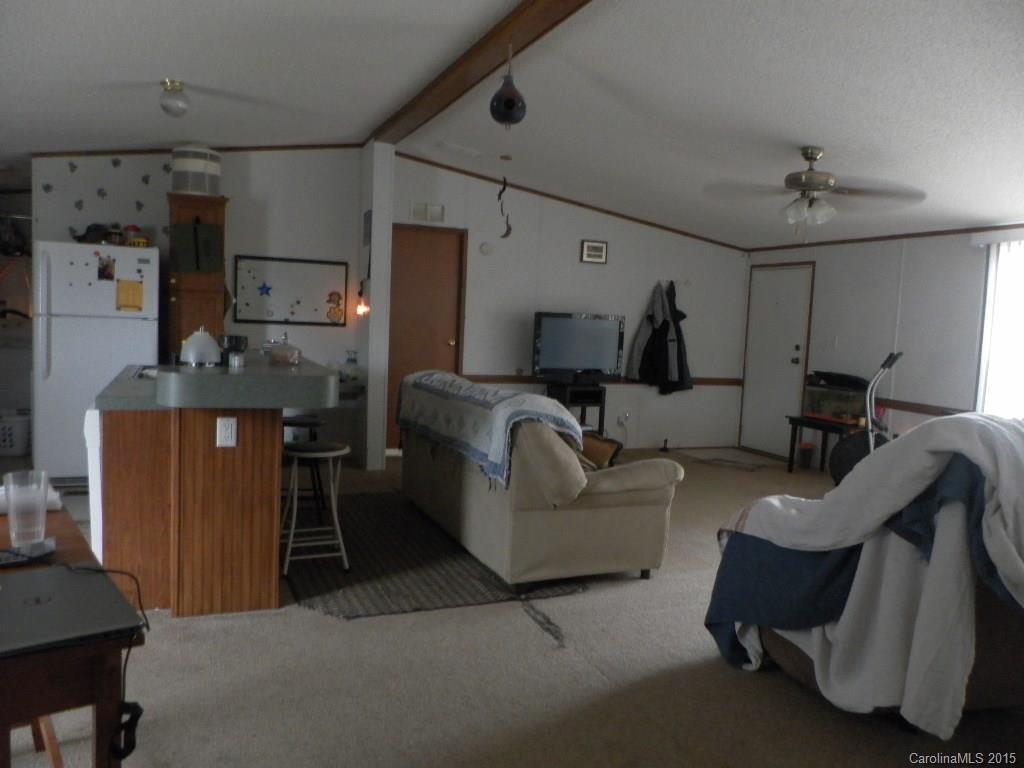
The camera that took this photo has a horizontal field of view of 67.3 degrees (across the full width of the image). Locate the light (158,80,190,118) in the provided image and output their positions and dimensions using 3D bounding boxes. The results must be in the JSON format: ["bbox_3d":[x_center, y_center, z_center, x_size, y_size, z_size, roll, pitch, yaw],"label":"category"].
[{"bbox_3d":[-1.813,-1.522,4.124,0.150,0.200,0.150,0,5,-23],"label":"light"}]

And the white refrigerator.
[{"bbox_3d":[-2.996,-0.150,5.626,0.747,1.669,0.711,0,5,-23],"label":"white refrigerator"}]

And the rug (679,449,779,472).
[{"bbox_3d":[2.182,0.747,7.559,0.760,0.015,0.780,7,6,39],"label":"rug"}]

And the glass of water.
[{"bbox_3d":[-1.087,0.278,1.725,0.083,0.155,0.083,0,5,-23],"label":"glass of water"}]

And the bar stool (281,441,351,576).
[{"bbox_3d":[-0.996,0.612,3.873,0.330,0.607,0.330,0,5,-23],"label":"bar stool"}]

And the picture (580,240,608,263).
[{"bbox_3d":[0.796,-1.277,7.470,0.280,0.210,0.030,0,5,-23],"label":"picture"}]

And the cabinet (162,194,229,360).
[{"bbox_3d":[-2.469,-0.369,6.029,0.410,2.100,0.440,0,5,-23],"label":"cabinet"}]

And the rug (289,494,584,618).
[{"bbox_3d":[-0.680,0.878,4.446,1.346,0.013,2.280,0,5,-23],"label":"rug"}]

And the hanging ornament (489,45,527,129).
[{"bbox_3d":[-0.020,-1.393,3.613,0.165,0.390,0.165,2,5,0],"label":"hanging ornament"}]

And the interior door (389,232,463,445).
[{"bbox_3d":[-0.799,-0.402,6.968,0.766,2.028,0.064,0,5,-23],"label":"interior door"}]

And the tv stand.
[{"bbox_3d":[0.595,0.359,7.285,0.466,0.695,0.368,0,5,-23],"label":"tv stand"}]

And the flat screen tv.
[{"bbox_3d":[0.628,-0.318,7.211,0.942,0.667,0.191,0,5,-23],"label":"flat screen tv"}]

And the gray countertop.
[{"bbox_3d":[-1.536,-0.046,4.014,0.970,0.160,1.840,0,5,-23],"label":"gray countertop"}]

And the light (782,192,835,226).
[{"bbox_3d":[1.796,-1.067,4.681,0.310,0.205,0.310,0,5,-23],"label":"light"}]

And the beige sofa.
[{"bbox_3d":[0.032,0.441,4.689,0.933,0.904,2.108,0,5,-23],"label":"beige sofa"}]

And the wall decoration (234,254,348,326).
[{"bbox_3d":[-1.841,-0.772,6.472,0.917,0.552,0.025,0,5,-23],"label":"wall decoration"}]

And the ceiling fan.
[{"bbox_3d":[1.802,-1.202,4.669,1.320,0.470,1.320,0,5,-23],"label":"ceiling fan"}]

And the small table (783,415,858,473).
[{"bbox_3d":[2.875,0.595,6.788,0.420,0.510,0.870,0,5,-23],"label":"small table"}]

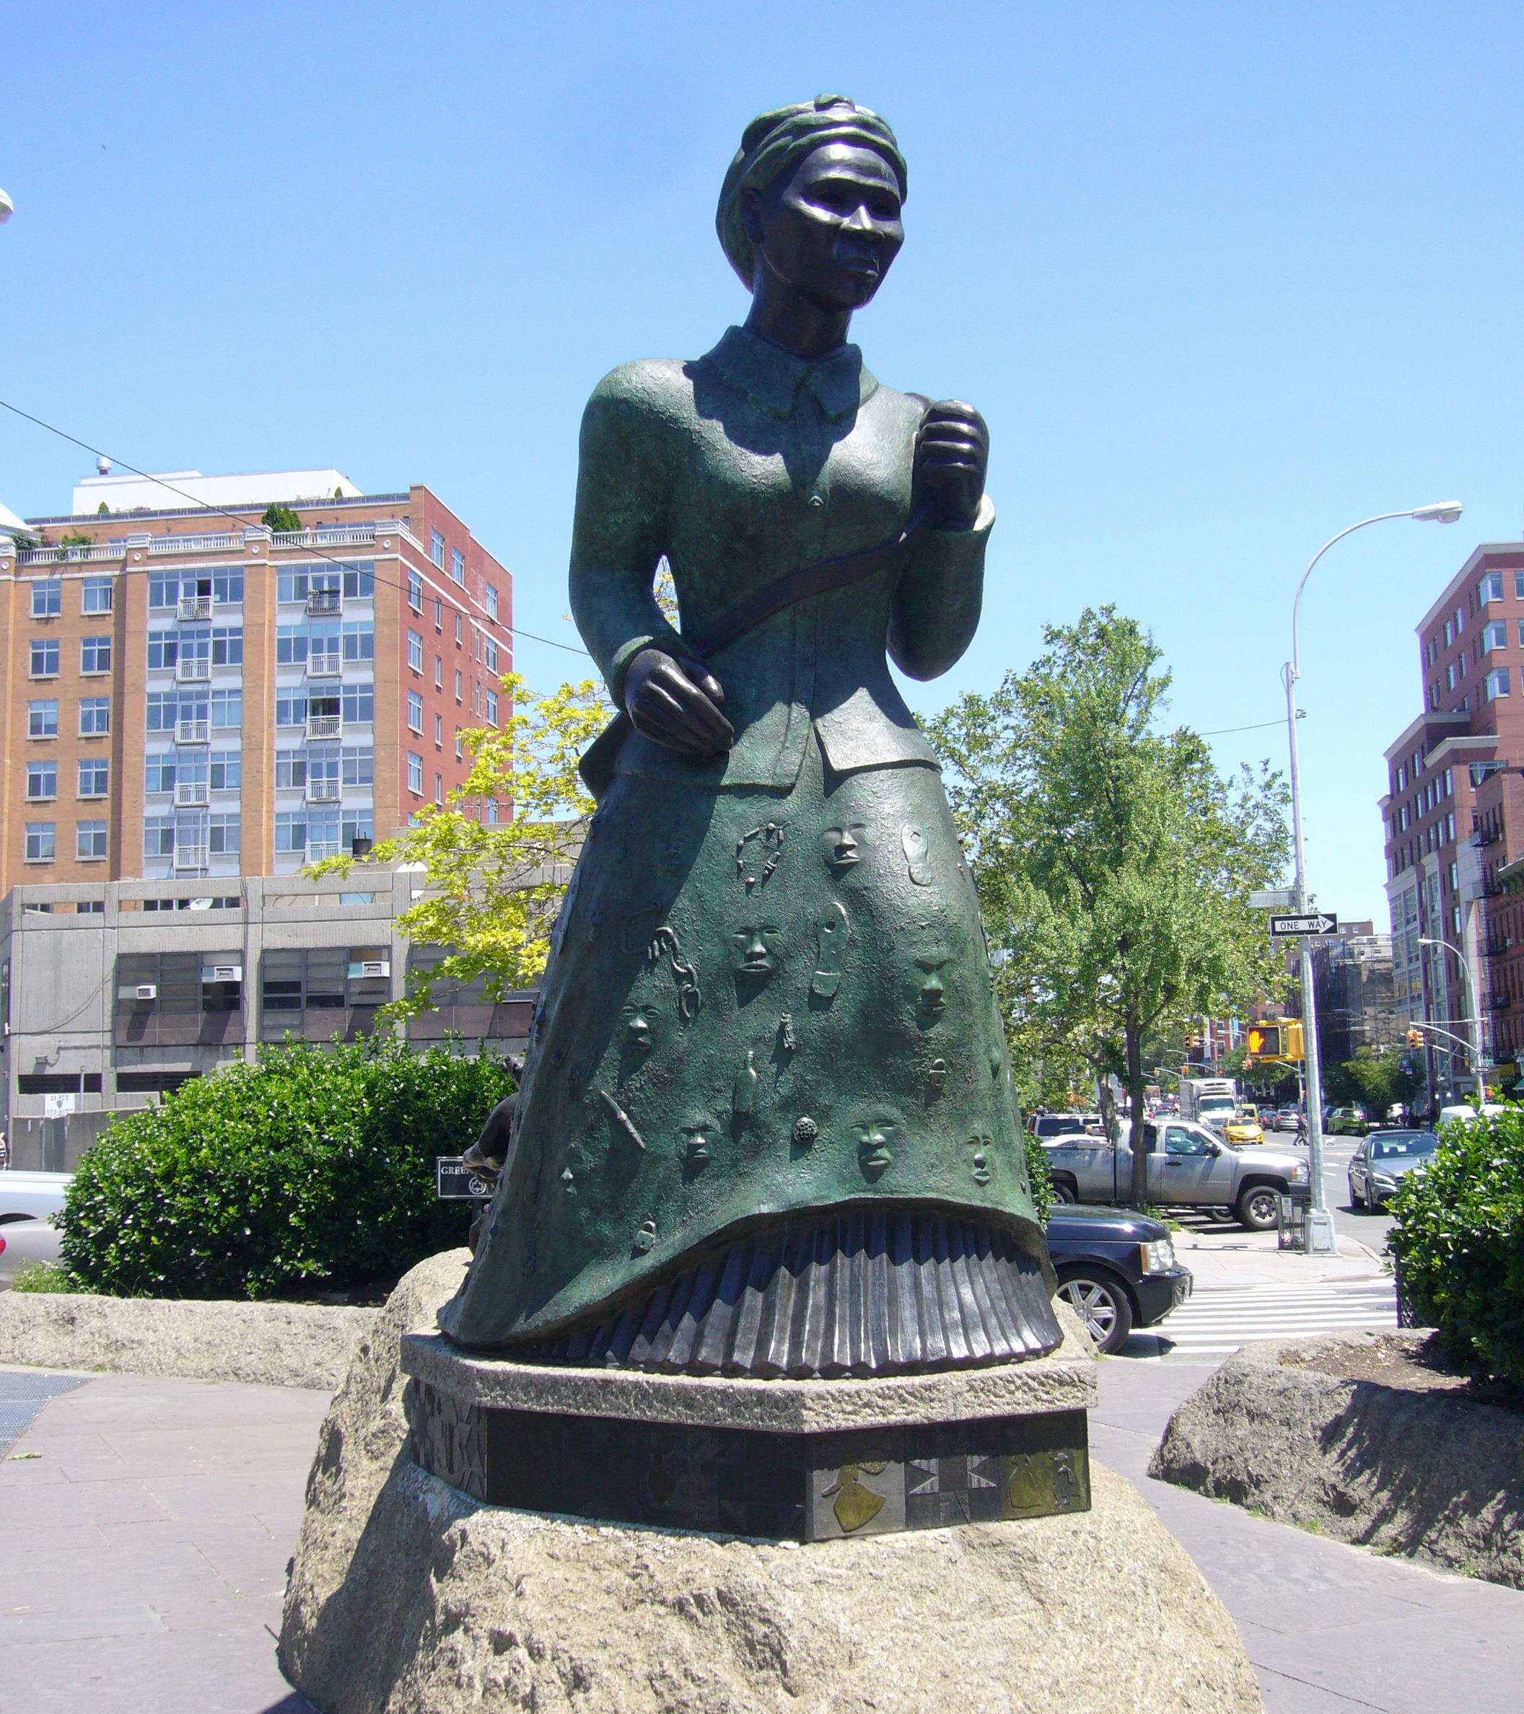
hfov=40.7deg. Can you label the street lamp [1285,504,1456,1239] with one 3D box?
[{"bbox_3d":[8.447,0.192,27.891,2.720,10.150,0.450,-2,-7,8],"label":"street lamp"}]

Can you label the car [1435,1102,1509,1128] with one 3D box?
[{"bbox_3d":[29.123,11.222,84.000,2.000,1.980,5.200,-2,-7,8],"label":"car"}]

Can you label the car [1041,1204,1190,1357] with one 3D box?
[{"bbox_3d":[1.317,3.488,18.698,4.950,1.860,1.970,-3,-7,12],"label":"car"}]

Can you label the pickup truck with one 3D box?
[{"bbox_3d":[6.909,5.755,37.143,5.850,1.930,2.030,-2,-7,7],"label":"pickup truck"}]

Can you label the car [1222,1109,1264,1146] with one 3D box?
[{"bbox_3d":[27.392,15.649,117.000,1.850,1.500,4.800,-2,-7,8],"label":"car"}]

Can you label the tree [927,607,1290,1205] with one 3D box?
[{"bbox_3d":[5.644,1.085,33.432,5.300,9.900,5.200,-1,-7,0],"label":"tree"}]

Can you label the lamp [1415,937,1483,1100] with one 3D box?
[{"bbox_3d":[30.887,8.254,92.161,2.700,9.800,0.500,-2,-7,8],"label":"lamp"}]

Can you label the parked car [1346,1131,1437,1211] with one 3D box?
[{"bbox_3d":[13.132,6.419,42.038,1.850,1.540,4.750,-2,-7,9],"label":"parked car"}]

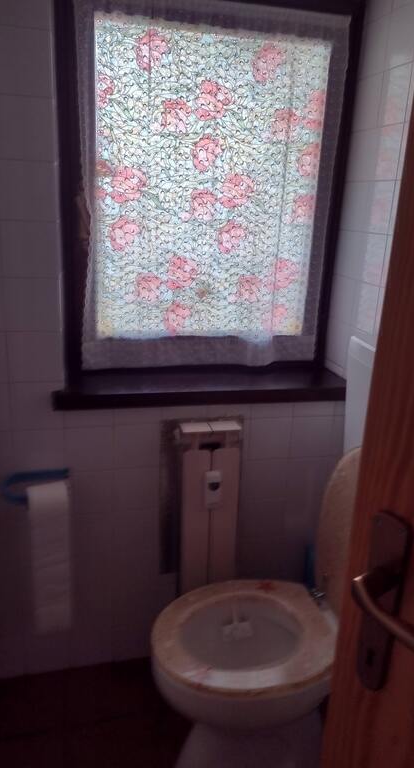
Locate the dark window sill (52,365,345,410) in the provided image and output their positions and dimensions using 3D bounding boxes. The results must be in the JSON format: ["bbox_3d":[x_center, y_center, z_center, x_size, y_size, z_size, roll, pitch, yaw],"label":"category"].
[{"bbox_3d":[-0.008,0.010,1.709,0.835,0.040,0.178,-2,19,-14],"label":"dark window sill"}]

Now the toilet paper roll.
[{"bbox_3d":[-0.415,0.460,1.598,0.099,0.421,0.094,-2,19,-14],"label":"toilet paper roll"}]

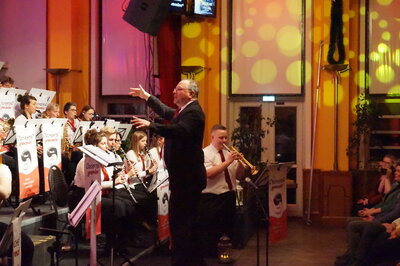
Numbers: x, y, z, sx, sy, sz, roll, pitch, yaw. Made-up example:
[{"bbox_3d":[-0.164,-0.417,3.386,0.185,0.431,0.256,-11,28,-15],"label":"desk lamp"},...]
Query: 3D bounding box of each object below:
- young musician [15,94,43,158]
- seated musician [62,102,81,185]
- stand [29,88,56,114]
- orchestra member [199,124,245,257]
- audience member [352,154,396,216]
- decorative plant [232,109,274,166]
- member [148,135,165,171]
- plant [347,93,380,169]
[{"bbox_3d":[-1.820,0.236,7.300,0.800,1.330,0.500,1,1,24],"label":"young musician"},{"bbox_3d":[-1.531,0.267,8.250,0.800,1.320,0.520,1,1,38],"label":"seated musician"},{"bbox_3d":[-2.142,0.012,8.700,0.450,1.200,0.500,1,1,45],"label":"stand"},{"bbox_3d":[0.236,0.771,6.750,0.470,1.720,0.550,1,1,44],"label":"orchestra member"},{"bbox_3d":[2.411,0.932,8.600,0.850,1.290,0.520,0,1,-3],"label":"audience member"},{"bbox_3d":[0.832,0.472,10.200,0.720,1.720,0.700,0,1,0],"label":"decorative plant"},{"bbox_3d":[-0.497,0.661,8.100,0.800,1.280,0.480,1,1,38],"label":"member"},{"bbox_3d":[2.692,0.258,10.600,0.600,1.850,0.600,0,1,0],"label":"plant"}]

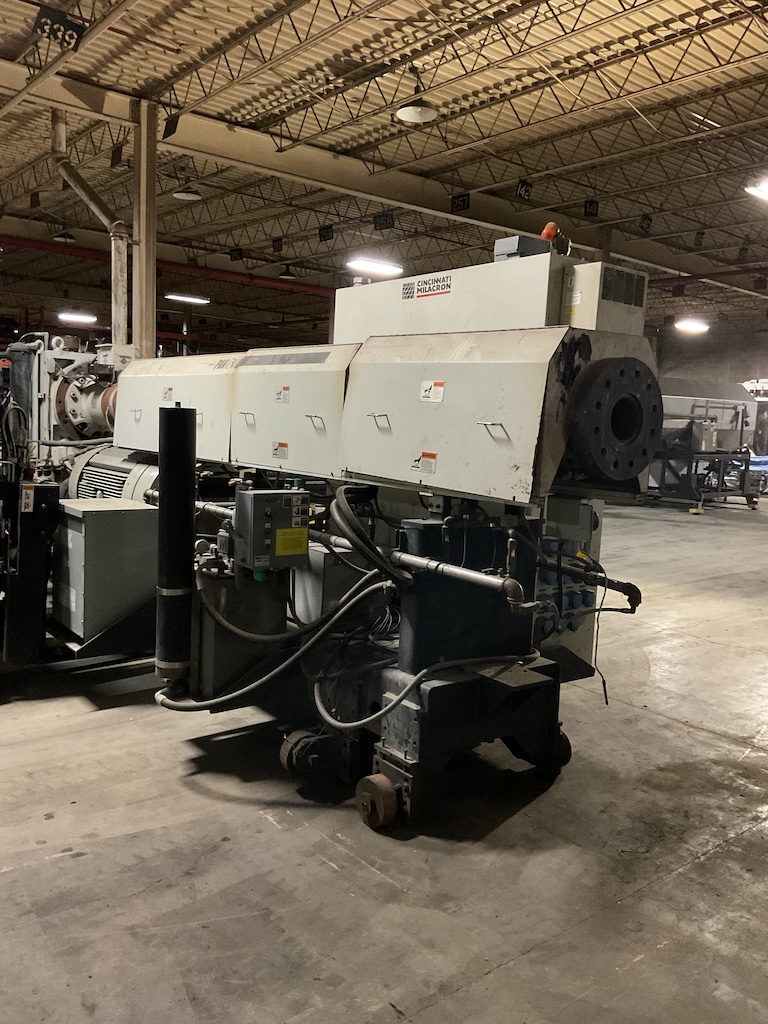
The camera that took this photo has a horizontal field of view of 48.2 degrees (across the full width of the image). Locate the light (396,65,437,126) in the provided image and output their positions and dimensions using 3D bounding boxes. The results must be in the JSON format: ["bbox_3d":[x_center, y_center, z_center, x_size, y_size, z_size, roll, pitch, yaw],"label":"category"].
[{"bbox_3d":[0.334,-4.072,8.270,0.410,0.450,0.410,3,7,0],"label":"light"}]

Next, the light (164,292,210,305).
[{"bbox_3d":[-5.172,-5.635,22.585,1.200,0.130,0.420,-3,8,-39],"label":"light"}]

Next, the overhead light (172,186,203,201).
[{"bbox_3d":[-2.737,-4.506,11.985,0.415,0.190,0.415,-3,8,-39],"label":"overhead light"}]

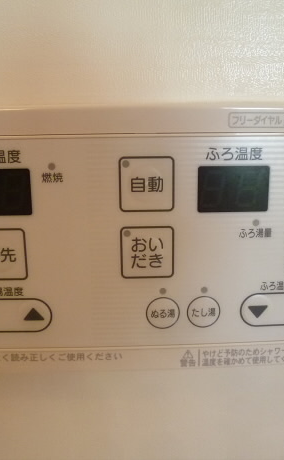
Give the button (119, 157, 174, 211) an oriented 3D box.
[{"bbox_3d":[0.002,-0.017,0.161,0.021,0.021,0.004,-1,12,-2],"label":"button"}]

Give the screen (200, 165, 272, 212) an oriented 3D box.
[{"bbox_3d":[0.035,-0.015,0.163,0.028,0.018,0.004,-1,12,-2],"label":"screen"}]

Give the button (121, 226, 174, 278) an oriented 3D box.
[{"bbox_3d":[0.002,0.009,0.167,0.021,0.021,0.004,-1,12,-2],"label":"button"}]

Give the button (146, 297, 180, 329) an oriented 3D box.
[{"bbox_3d":[0.009,0.034,0.173,0.014,0.014,0.004,-1,12,-2],"label":"button"}]

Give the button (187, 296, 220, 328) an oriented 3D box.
[{"bbox_3d":[0.025,0.034,0.173,0.014,0.014,0.004,-1,12,-2],"label":"button"}]

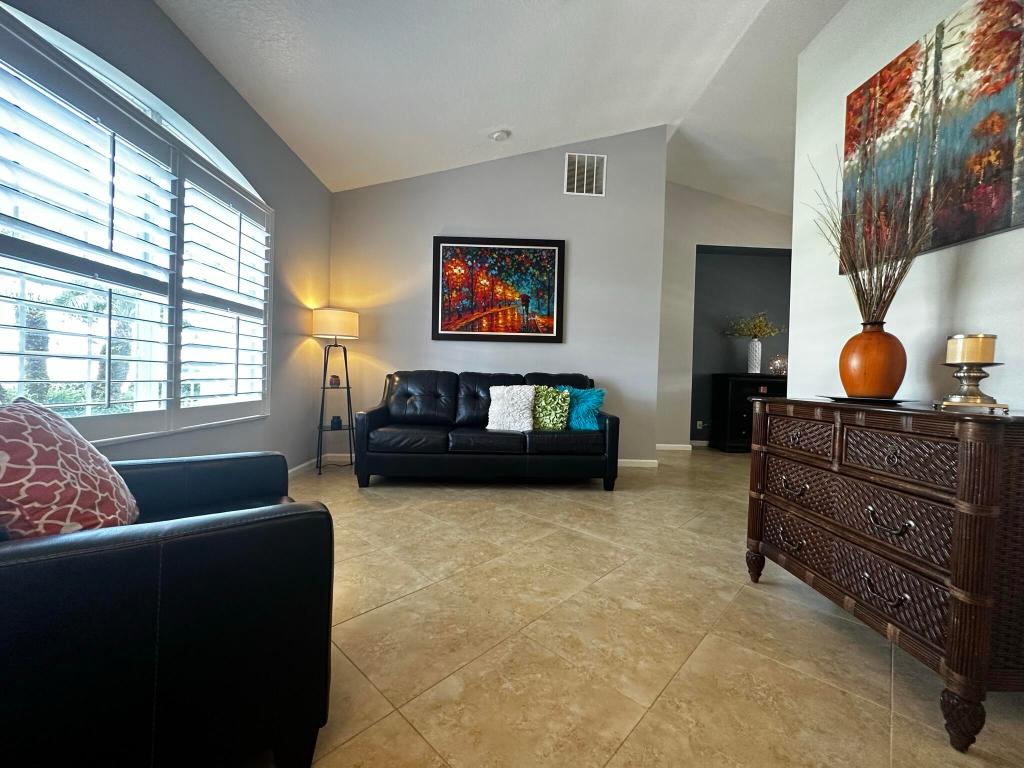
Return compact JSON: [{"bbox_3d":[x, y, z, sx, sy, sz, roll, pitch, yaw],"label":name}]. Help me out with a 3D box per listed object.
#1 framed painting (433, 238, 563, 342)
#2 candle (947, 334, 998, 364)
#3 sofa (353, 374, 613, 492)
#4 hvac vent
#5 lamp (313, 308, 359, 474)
[{"bbox_3d":[-0.139,-1.011,4.457,1.420,1.112,0.040,1,1,-2],"label":"framed painting"},{"bbox_3d":[1.330,-0.097,1.200,0.094,0.078,0.094,1,1,-2],"label":"candle"},{"bbox_3d":[-0.206,0.388,3.933,2.190,0.975,0.960,1,1,-2],"label":"sofa"},{"bbox_3d":[0.798,-2.265,4.476,0.448,0.448,0.020,1,1,-2],"label":"hvac vent"},{"bbox_3d":[-1.710,0.073,4.000,0.410,1.530,0.410,1,1,-2],"label":"lamp"}]

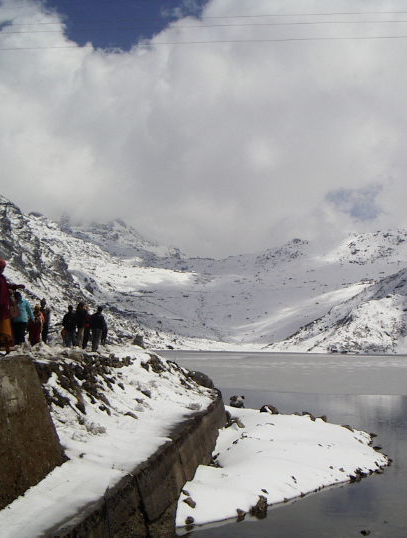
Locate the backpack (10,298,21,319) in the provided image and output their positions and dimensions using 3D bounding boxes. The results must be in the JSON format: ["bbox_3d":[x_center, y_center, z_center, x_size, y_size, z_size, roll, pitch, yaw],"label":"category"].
[{"bbox_3d":[-5.493,1.125,23.000,0.360,0.570,0.250,-2,-6,18],"label":"backpack"}]

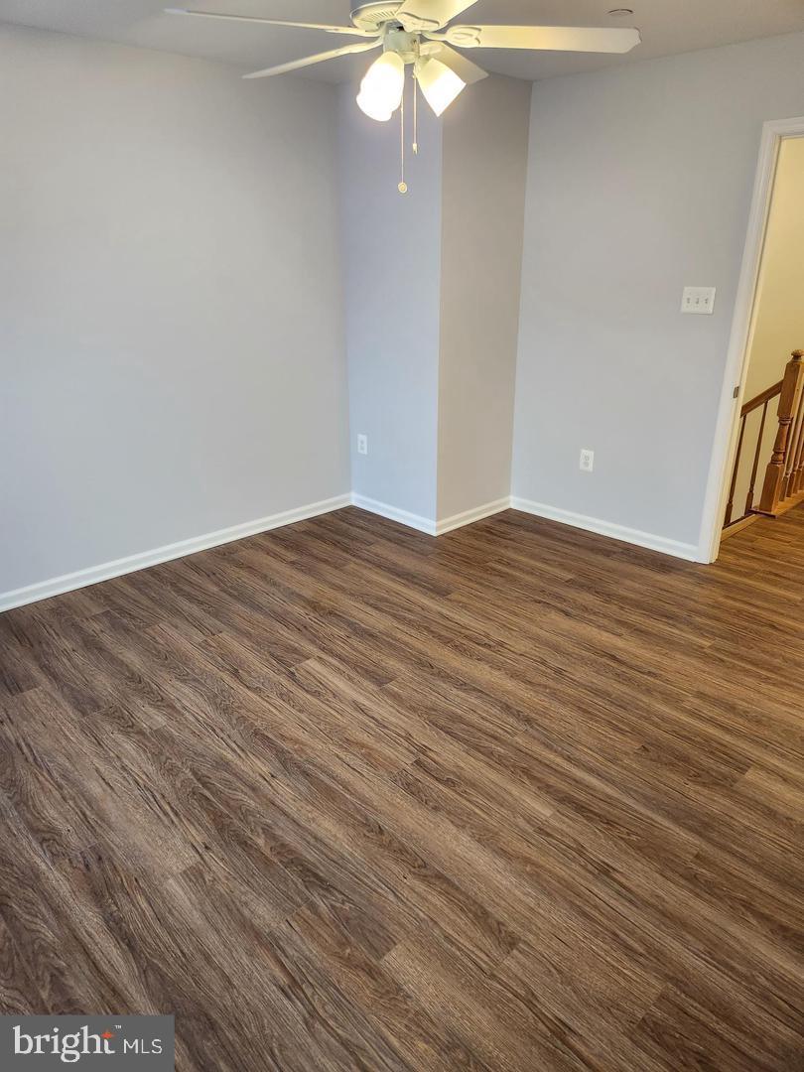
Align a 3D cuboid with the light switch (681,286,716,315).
[{"bbox_3d":[1.457,-1.160,3.508,0.014,0.118,0.161,-20,29,-40],"label":"light switch"}]

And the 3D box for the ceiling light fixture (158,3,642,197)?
[{"bbox_3d":[0.019,-1.360,1.989,1.270,0.670,1.290,0,22,0],"label":"ceiling light fixture"}]

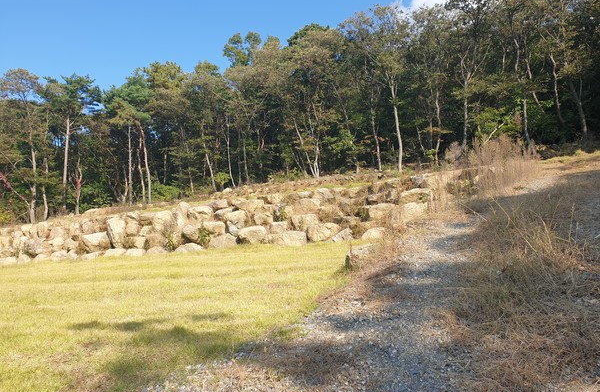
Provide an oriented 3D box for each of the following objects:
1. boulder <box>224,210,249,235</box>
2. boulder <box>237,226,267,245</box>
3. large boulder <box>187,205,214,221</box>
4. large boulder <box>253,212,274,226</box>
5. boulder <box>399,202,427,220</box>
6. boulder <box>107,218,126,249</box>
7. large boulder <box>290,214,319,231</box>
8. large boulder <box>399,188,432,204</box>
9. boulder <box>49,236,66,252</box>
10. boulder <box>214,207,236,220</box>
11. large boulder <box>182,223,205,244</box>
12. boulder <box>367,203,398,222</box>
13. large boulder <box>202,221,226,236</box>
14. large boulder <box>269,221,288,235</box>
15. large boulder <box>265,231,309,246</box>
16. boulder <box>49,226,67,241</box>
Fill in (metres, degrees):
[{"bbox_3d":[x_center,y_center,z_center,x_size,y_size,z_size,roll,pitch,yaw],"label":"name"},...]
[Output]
[{"bbox_3d":[-2.282,0.953,16.200,0.820,0.890,0.770,-3,-1,-3],"label":"boulder"},{"bbox_3d":[-1.679,1.367,15.600,0.990,0.660,0.740,-3,-1,-3],"label":"boulder"},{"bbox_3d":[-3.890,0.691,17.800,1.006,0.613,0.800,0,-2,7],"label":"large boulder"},{"bbox_3d":[-1.458,0.899,18.000,0.859,0.548,0.700,-1,-3,0],"label":"large boulder"},{"bbox_3d":[3.929,0.536,15.600,0.990,0.660,0.740,-3,-1,-3],"label":"boulder"},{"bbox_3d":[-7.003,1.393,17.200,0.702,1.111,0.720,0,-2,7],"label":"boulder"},{"bbox_3d":[0.200,0.964,16.400,1.070,0.635,0.850,0,-2,7],"label":"large boulder"},{"bbox_3d":[4.177,-0.018,16.300,1.170,0.550,0.840,-3,-1,-3],"label":"large boulder"},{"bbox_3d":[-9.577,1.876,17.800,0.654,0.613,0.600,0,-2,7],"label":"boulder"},{"bbox_3d":[-2.760,0.648,16.700,0.770,0.420,0.560,-3,-1,-3],"label":"boulder"},{"bbox_3d":[-4.107,1.439,17.300,0.748,0.752,0.700,-1,-3,0],"label":"large boulder"},{"bbox_3d":[2.893,0.586,16.000,1.010,0.610,0.730,-3,-1,-3],"label":"boulder"},{"bbox_3d":[-3.016,1.147,15.900,0.800,0.470,0.580,-3,-1,-3],"label":"large boulder"},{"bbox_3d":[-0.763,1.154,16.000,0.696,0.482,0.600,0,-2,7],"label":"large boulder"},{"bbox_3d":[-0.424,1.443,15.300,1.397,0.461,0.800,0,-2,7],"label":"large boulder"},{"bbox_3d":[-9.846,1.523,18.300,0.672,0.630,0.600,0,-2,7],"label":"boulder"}]

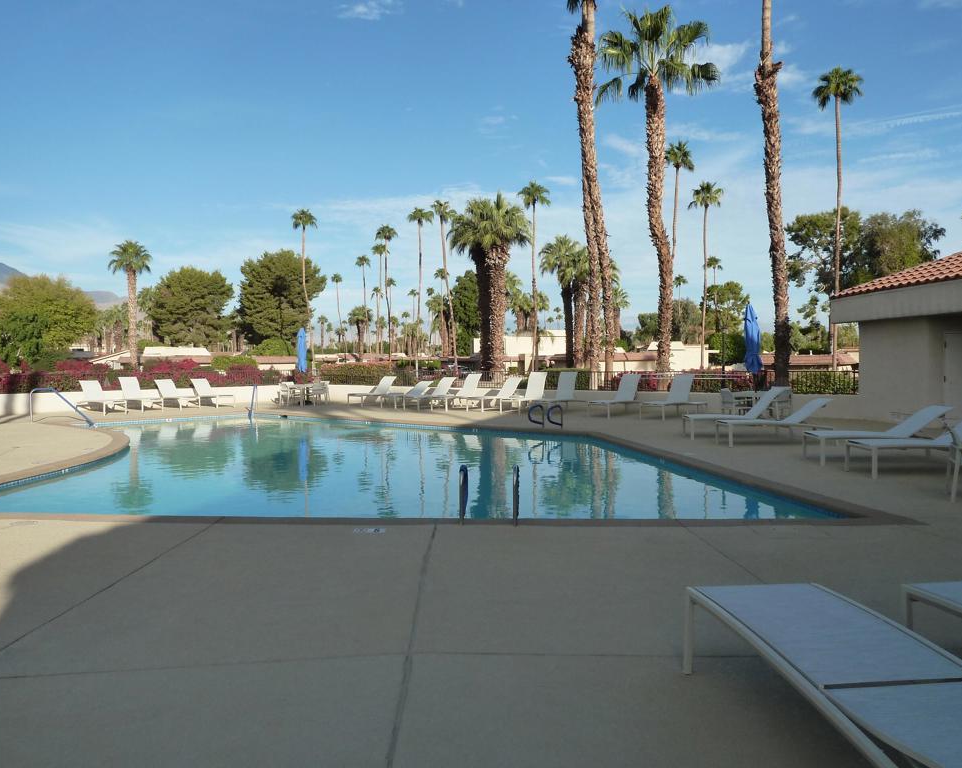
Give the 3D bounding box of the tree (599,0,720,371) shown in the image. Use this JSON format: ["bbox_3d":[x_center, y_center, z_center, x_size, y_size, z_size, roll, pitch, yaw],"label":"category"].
[{"bbox_3d":[7.357,-7.589,30.802,5.000,16.470,5.000,0,2,0],"label":"tree"}]

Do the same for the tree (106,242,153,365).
[{"bbox_3d":[-33.272,-6.909,69.835,4.200,13.340,4.200,0,2,0],"label":"tree"}]

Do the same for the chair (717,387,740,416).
[{"bbox_3d":[6.381,0.525,18.789,0.620,0.820,0.580,0,2,-14],"label":"chair"}]

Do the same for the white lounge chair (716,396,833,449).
[{"bbox_3d":[5.248,0.685,13.220,1.960,0.831,0.640,0,2,-7],"label":"white lounge chair"}]

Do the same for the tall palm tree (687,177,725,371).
[{"bbox_3d":[17.569,-7.946,57.791,2.900,15.820,2.800,0,2,0],"label":"tall palm tree"}]

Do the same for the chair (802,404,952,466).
[{"bbox_3d":[5.788,0.729,10.868,1.880,0.840,0.640,0,2,-2],"label":"chair"}]

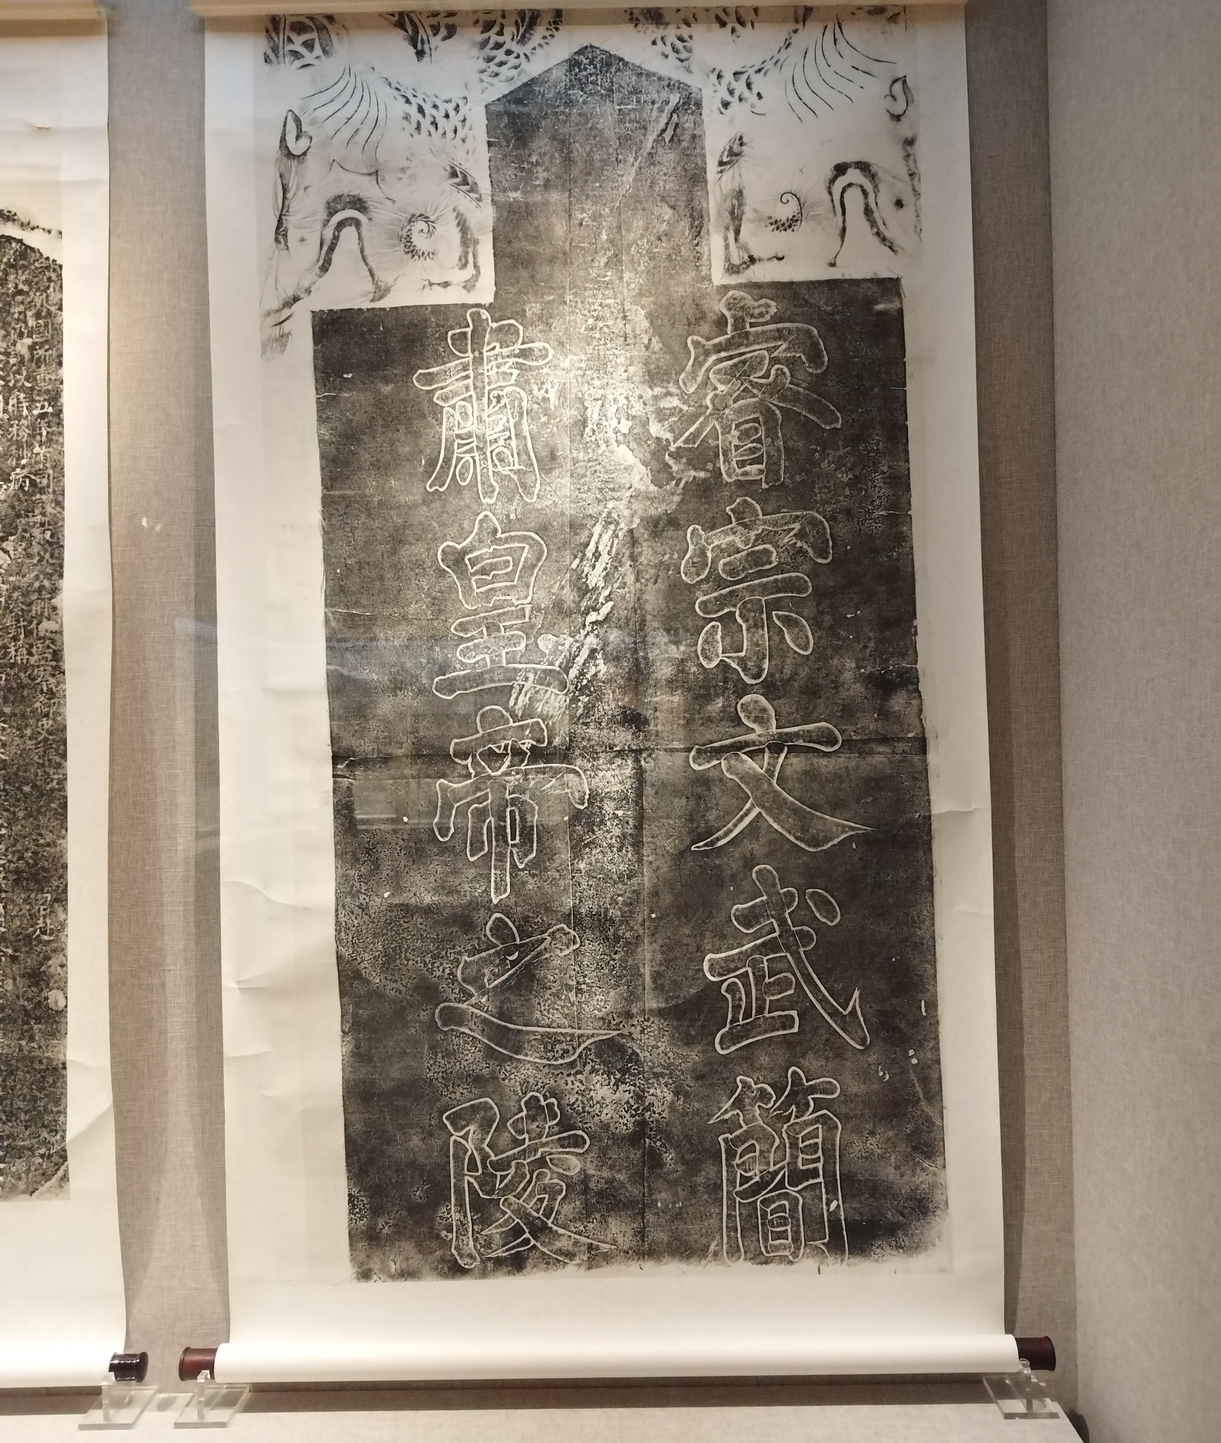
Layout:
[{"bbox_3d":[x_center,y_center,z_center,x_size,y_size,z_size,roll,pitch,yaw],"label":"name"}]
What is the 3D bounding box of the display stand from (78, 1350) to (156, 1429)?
[{"bbox_3d":[-0.697,0.943,1.736,0.073,0.071,0.096,-1,-1,-1],"label":"display stand"}]

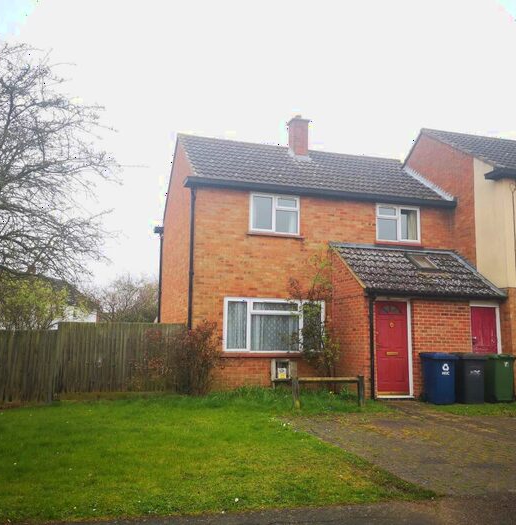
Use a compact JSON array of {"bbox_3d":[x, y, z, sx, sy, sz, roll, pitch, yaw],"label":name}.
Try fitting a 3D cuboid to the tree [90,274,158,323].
[{"bbox_3d":[-8.008,2.810,33.000,4.300,4.300,4.000,1,-6,0],"label":"tree"}]

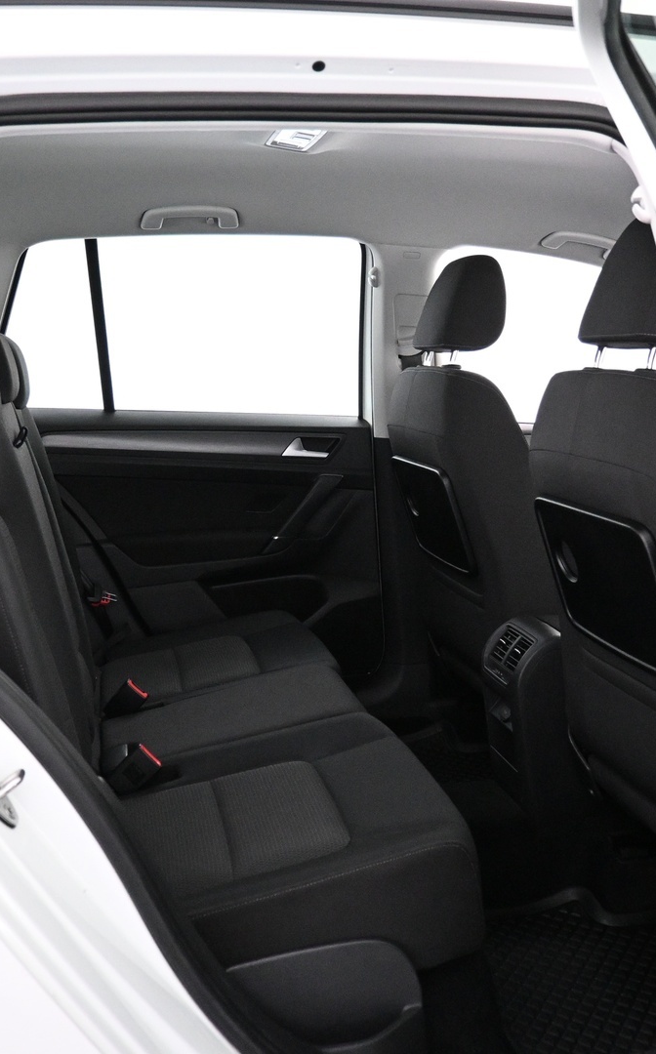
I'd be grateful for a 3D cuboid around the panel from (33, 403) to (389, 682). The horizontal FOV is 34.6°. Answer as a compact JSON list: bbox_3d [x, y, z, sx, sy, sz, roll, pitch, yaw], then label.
[{"bbox_3d":[-0.303,0.060,2.479,0.895,0.670,0.130,-2,9,-15],"label":"panel"}]

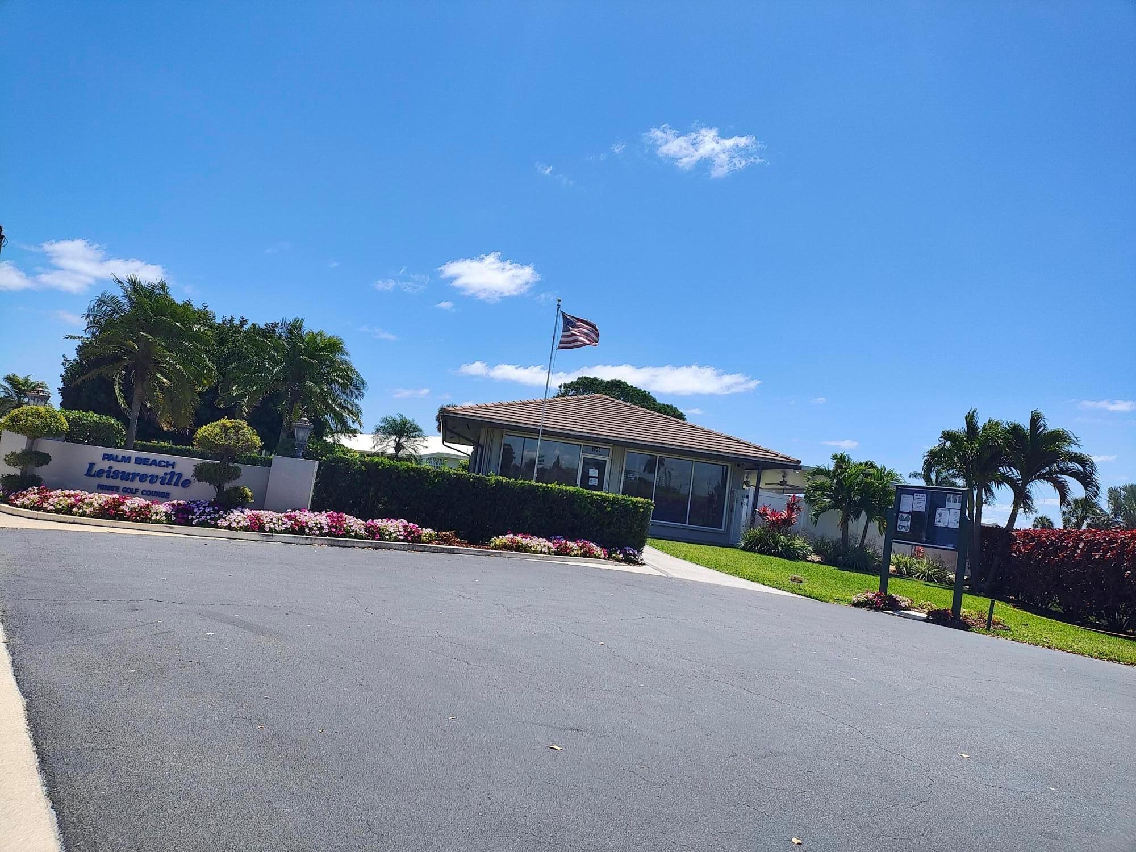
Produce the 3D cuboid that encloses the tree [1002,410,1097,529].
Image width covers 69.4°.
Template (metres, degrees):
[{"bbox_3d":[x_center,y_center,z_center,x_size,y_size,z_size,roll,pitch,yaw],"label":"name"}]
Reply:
[{"bbox_3d":[11.530,1.956,20.031,2.600,4.530,2.400,5,-5,30],"label":"tree"}]

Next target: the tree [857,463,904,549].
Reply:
[{"bbox_3d":[8.182,2.447,22.203,1.500,2.896,1.500,7,-5,0],"label":"tree"}]

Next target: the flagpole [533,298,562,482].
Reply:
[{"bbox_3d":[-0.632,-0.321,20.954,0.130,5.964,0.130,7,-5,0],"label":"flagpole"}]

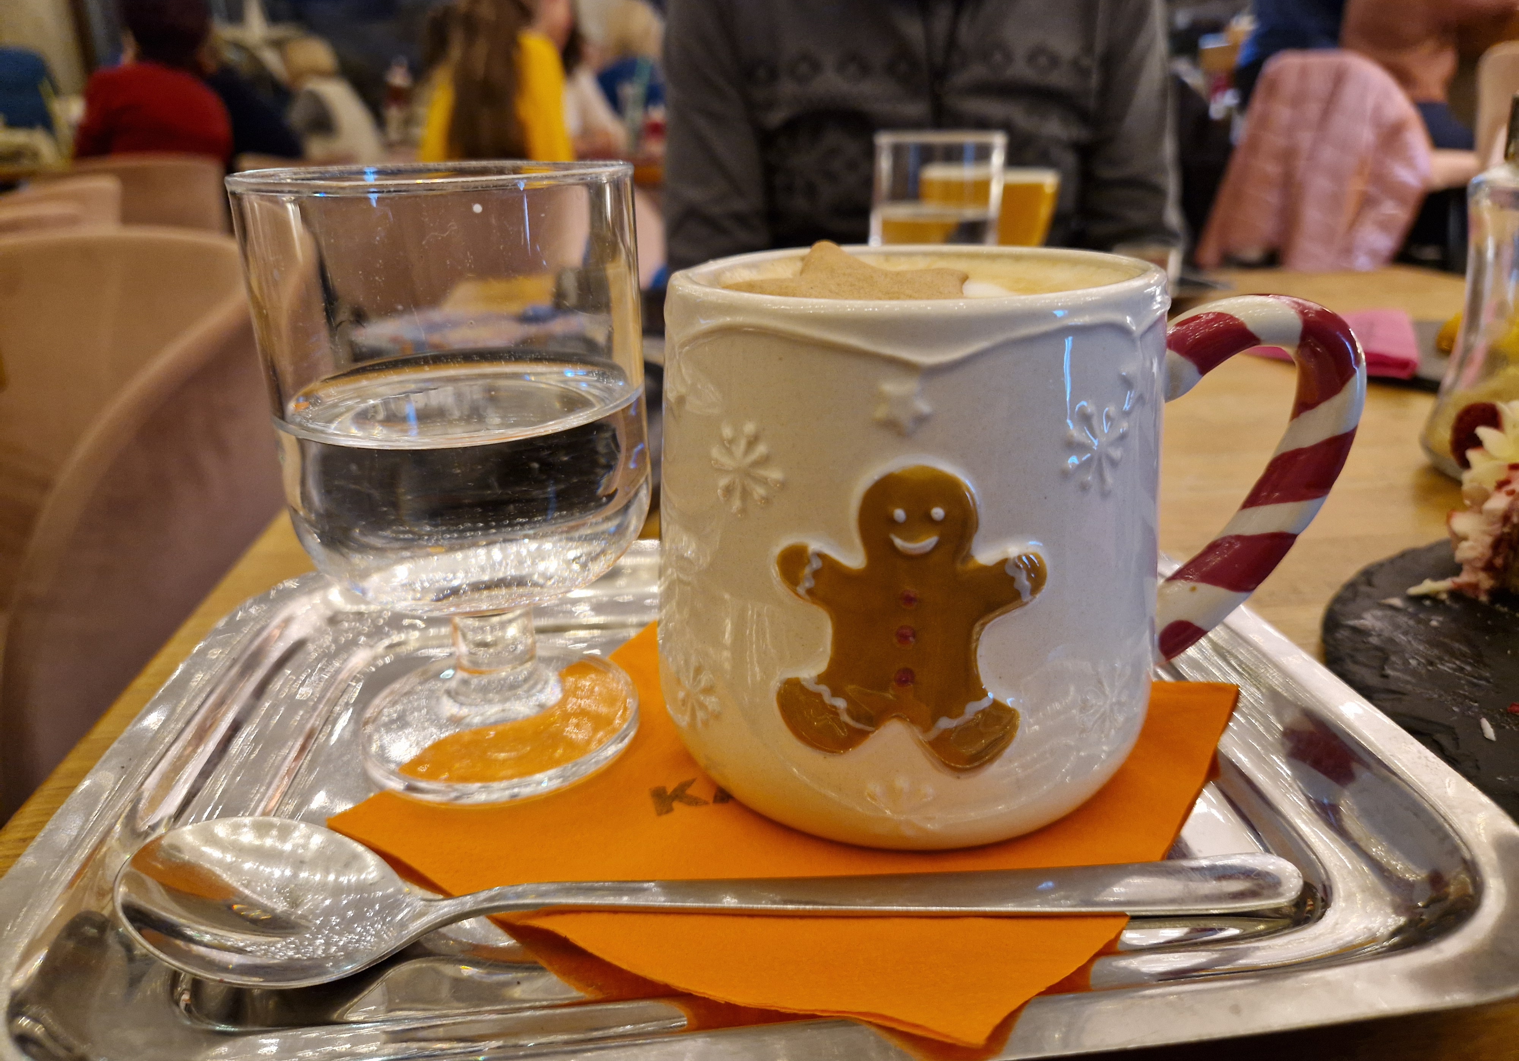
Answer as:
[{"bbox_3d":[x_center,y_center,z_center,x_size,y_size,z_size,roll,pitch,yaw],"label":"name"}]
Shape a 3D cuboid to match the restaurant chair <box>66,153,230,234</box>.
[{"bbox_3d":[-1.704,-0.704,3.057,0.510,0.810,0.550,-9,23,-18],"label":"restaurant chair"}]

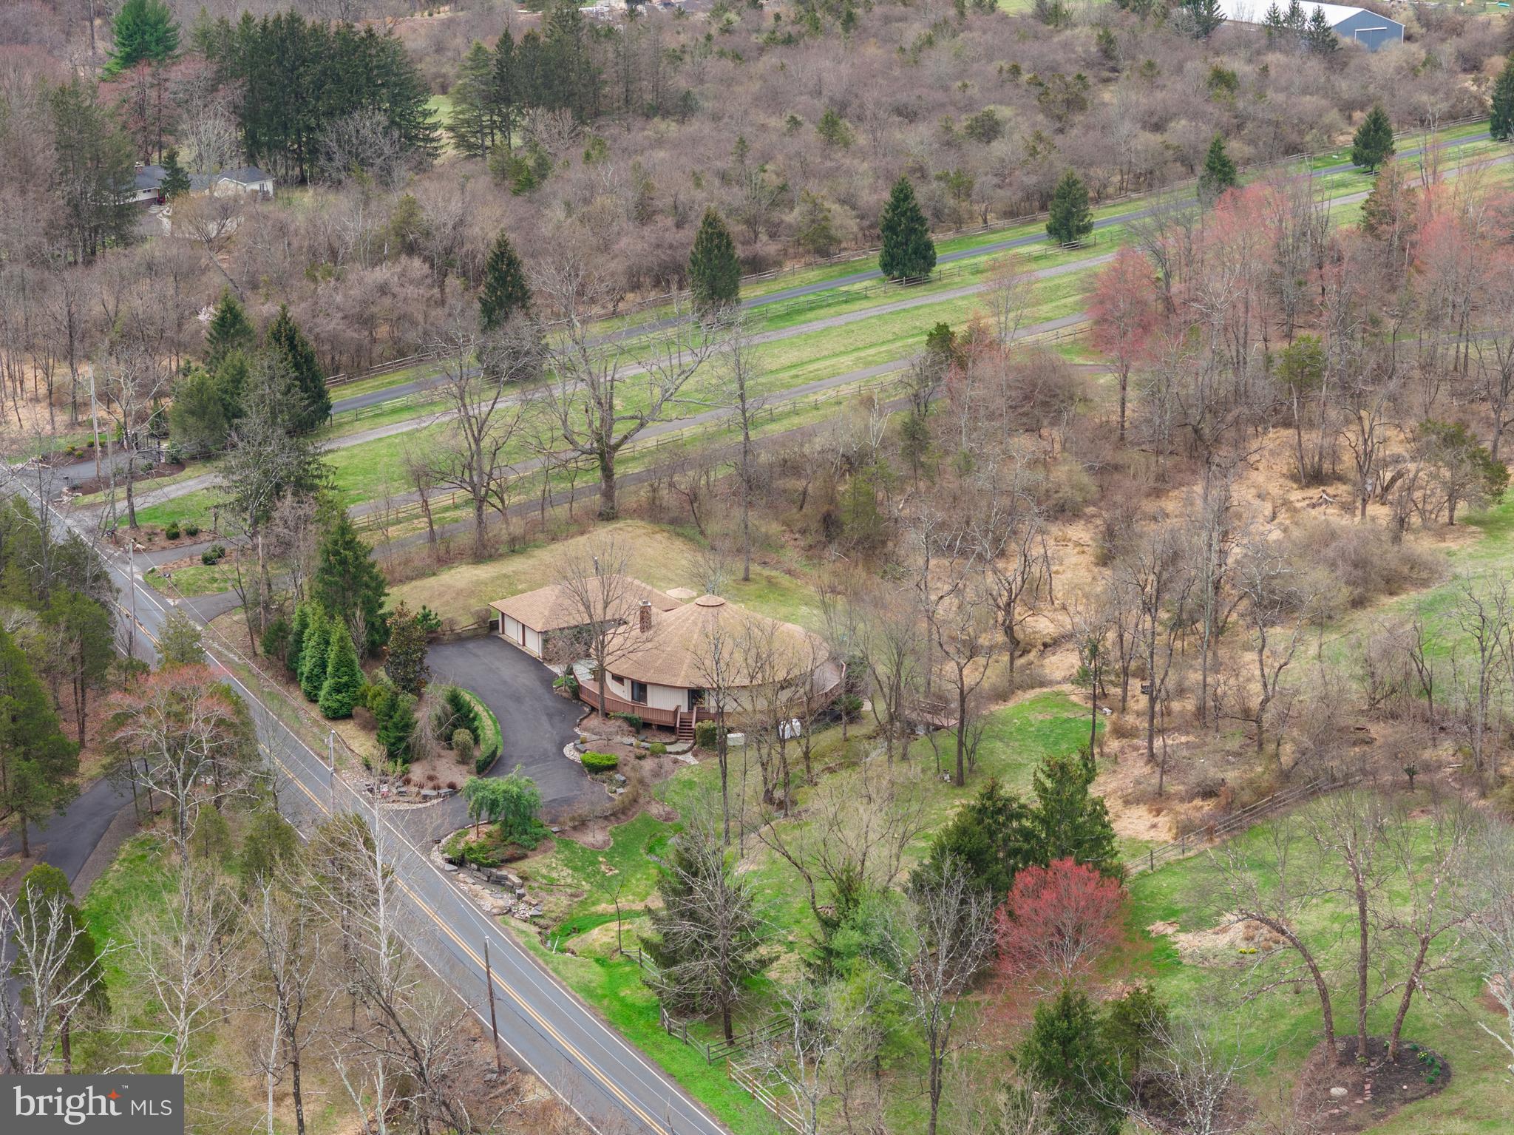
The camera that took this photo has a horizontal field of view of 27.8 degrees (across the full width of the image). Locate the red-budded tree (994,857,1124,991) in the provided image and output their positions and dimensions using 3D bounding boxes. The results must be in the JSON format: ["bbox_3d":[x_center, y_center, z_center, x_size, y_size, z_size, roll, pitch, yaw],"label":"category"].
[{"bbox_3d":[18.330,21.360,185.170,8.000,8.500,7.600,0,17,0],"label":"red-budded tree"}]

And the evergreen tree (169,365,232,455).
[{"bbox_3d":[-56.100,-15.898,307.863,6.430,9.000,6.430,-3,17,-10],"label":"evergreen tree"}]

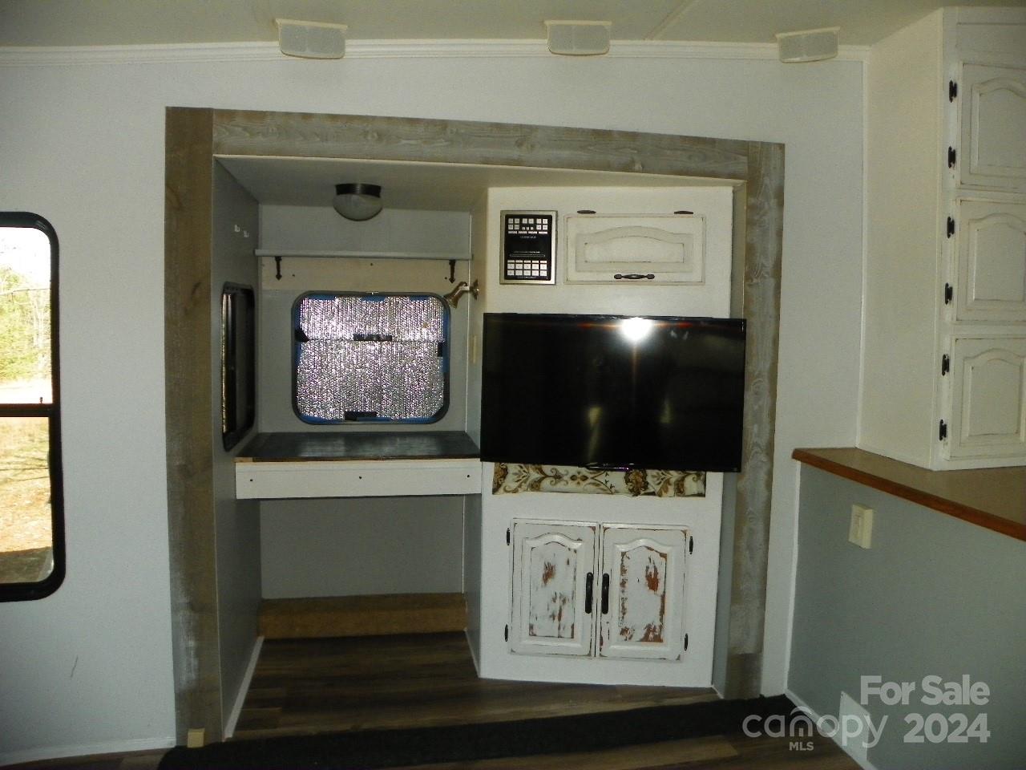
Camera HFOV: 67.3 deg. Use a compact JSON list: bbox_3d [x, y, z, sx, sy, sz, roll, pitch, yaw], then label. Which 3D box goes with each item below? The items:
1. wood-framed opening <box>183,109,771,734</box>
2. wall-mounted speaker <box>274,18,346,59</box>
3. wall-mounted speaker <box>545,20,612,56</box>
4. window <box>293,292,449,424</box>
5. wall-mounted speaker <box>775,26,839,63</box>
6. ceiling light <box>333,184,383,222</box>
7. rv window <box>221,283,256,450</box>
[{"bbox_3d":[-0.067,0.141,2.468,1.930,1.890,0.100,0,3,-10],"label":"wood-framed opening"},{"bbox_3d":[-0.573,-0.963,2.181,0.192,0.086,0.090,-5,4,-25],"label":"wall-mounted speaker"},{"bbox_3d":[0.187,-1.023,2.302,0.199,0.093,0.094,-4,5,-10],"label":"wall-mounted speaker"},{"bbox_3d":[-0.577,-0.109,3.164,0.636,0.545,0.050,0,3,-10],"label":"window"},{"bbox_3d":[0.935,-1.070,2.458,0.188,0.082,0.090,-2,4,14],"label":"wall-mounted speaker"},{"bbox_3d":[-0.551,-0.638,2.739,0.173,0.115,0.173,0,3,-10],"label":"ceiling light"},{"bbox_3d":[-0.946,-0.074,2.650,0.045,0.537,0.643,0,3,-10],"label":"rv window"}]

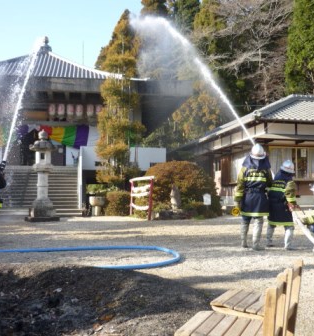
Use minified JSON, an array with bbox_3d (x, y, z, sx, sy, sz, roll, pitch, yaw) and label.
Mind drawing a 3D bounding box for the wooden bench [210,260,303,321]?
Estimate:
[{"bbox_3d":[0.665,0.957,2.799,0.500,0.690,0.420,-1,-1,29],"label":"wooden bench"}]

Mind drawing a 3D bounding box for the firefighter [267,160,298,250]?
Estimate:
[{"bbox_3d":[2.189,0.626,7.438,0.520,1.560,0.420,-1,-1,28],"label":"firefighter"}]

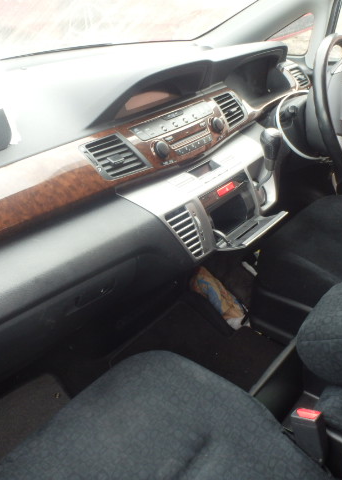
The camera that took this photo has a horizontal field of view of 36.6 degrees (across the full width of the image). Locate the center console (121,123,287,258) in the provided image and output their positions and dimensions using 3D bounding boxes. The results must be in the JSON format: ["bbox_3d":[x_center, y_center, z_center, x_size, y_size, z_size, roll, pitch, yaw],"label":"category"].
[{"bbox_3d":[0.121,-0.095,1.050,0.180,0.185,0.440,22,37,32],"label":"center console"}]

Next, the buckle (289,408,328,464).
[{"bbox_3d":[0.221,0.309,0.813,0.042,0.087,0.026,1,24,42],"label":"buckle"}]

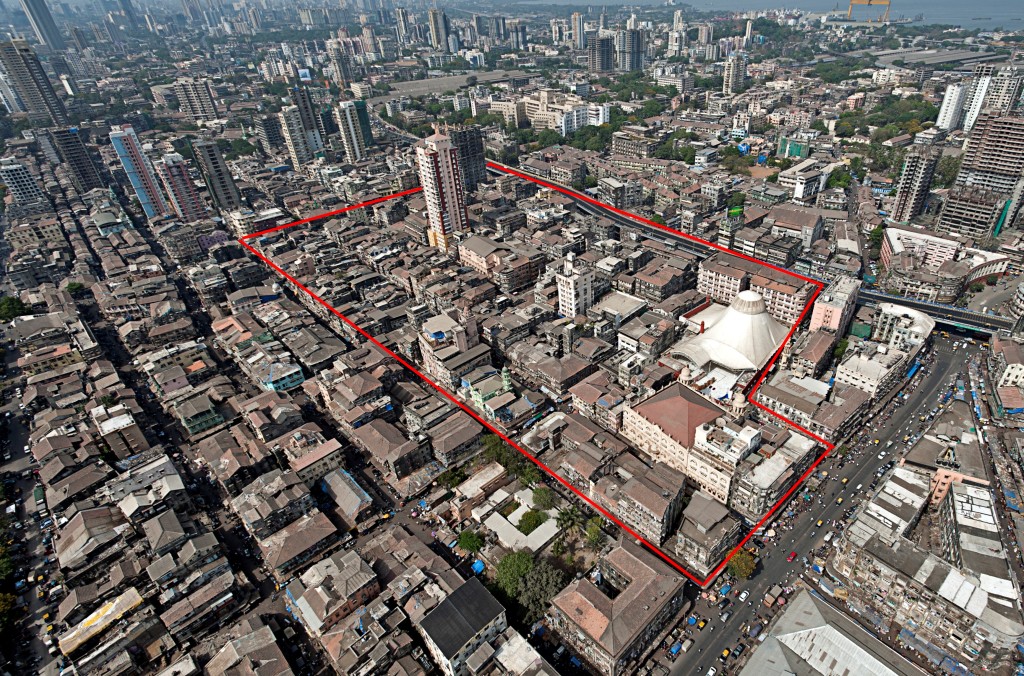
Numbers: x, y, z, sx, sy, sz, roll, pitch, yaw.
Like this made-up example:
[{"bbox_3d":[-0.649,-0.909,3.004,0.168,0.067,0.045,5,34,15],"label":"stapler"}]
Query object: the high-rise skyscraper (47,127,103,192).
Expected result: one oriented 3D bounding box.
[{"bbox_3d":[-383.870,-156.340,429.240,20.300,55.300,18.100,27,46,35],"label":"high-rise skyscraper"}]

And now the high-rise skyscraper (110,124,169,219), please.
[{"bbox_3d":[-274.400,-120.700,358.000,15.000,69.000,15.000,-15,38,-17],"label":"high-rise skyscraper"}]

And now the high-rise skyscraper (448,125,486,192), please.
[{"bbox_3d":[-35.960,-139.180,382.530,24.000,52.500,13.600,-20,40,-22],"label":"high-rise skyscraper"}]

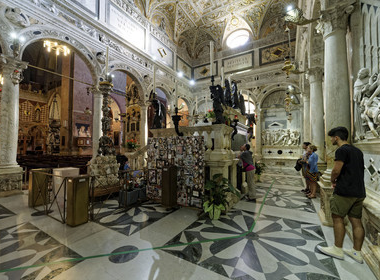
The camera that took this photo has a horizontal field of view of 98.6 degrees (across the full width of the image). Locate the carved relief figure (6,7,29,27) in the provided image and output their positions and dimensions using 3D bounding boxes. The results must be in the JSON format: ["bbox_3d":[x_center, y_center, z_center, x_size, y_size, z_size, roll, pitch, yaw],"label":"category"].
[{"bbox_3d":[-5.607,-4.048,5.345,0.250,0.540,0.560,-2,-3,31],"label":"carved relief figure"}]

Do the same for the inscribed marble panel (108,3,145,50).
[{"bbox_3d":[-3.772,-6.930,10.093,0.100,1.419,2.609,-3,-5,32],"label":"inscribed marble panel"}]

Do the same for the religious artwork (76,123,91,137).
[{"bbox_3d":[-18.549,-1.813,28.436,0.120,2.400,2.300,-2,-3,31],"label":"religious artwork"}]

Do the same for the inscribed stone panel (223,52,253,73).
[{"bbox_3d":[3.753,-6.084,12.920,2.400,1.200,0.100,-2,-3,31],"label":"inscribed stone panel"}]

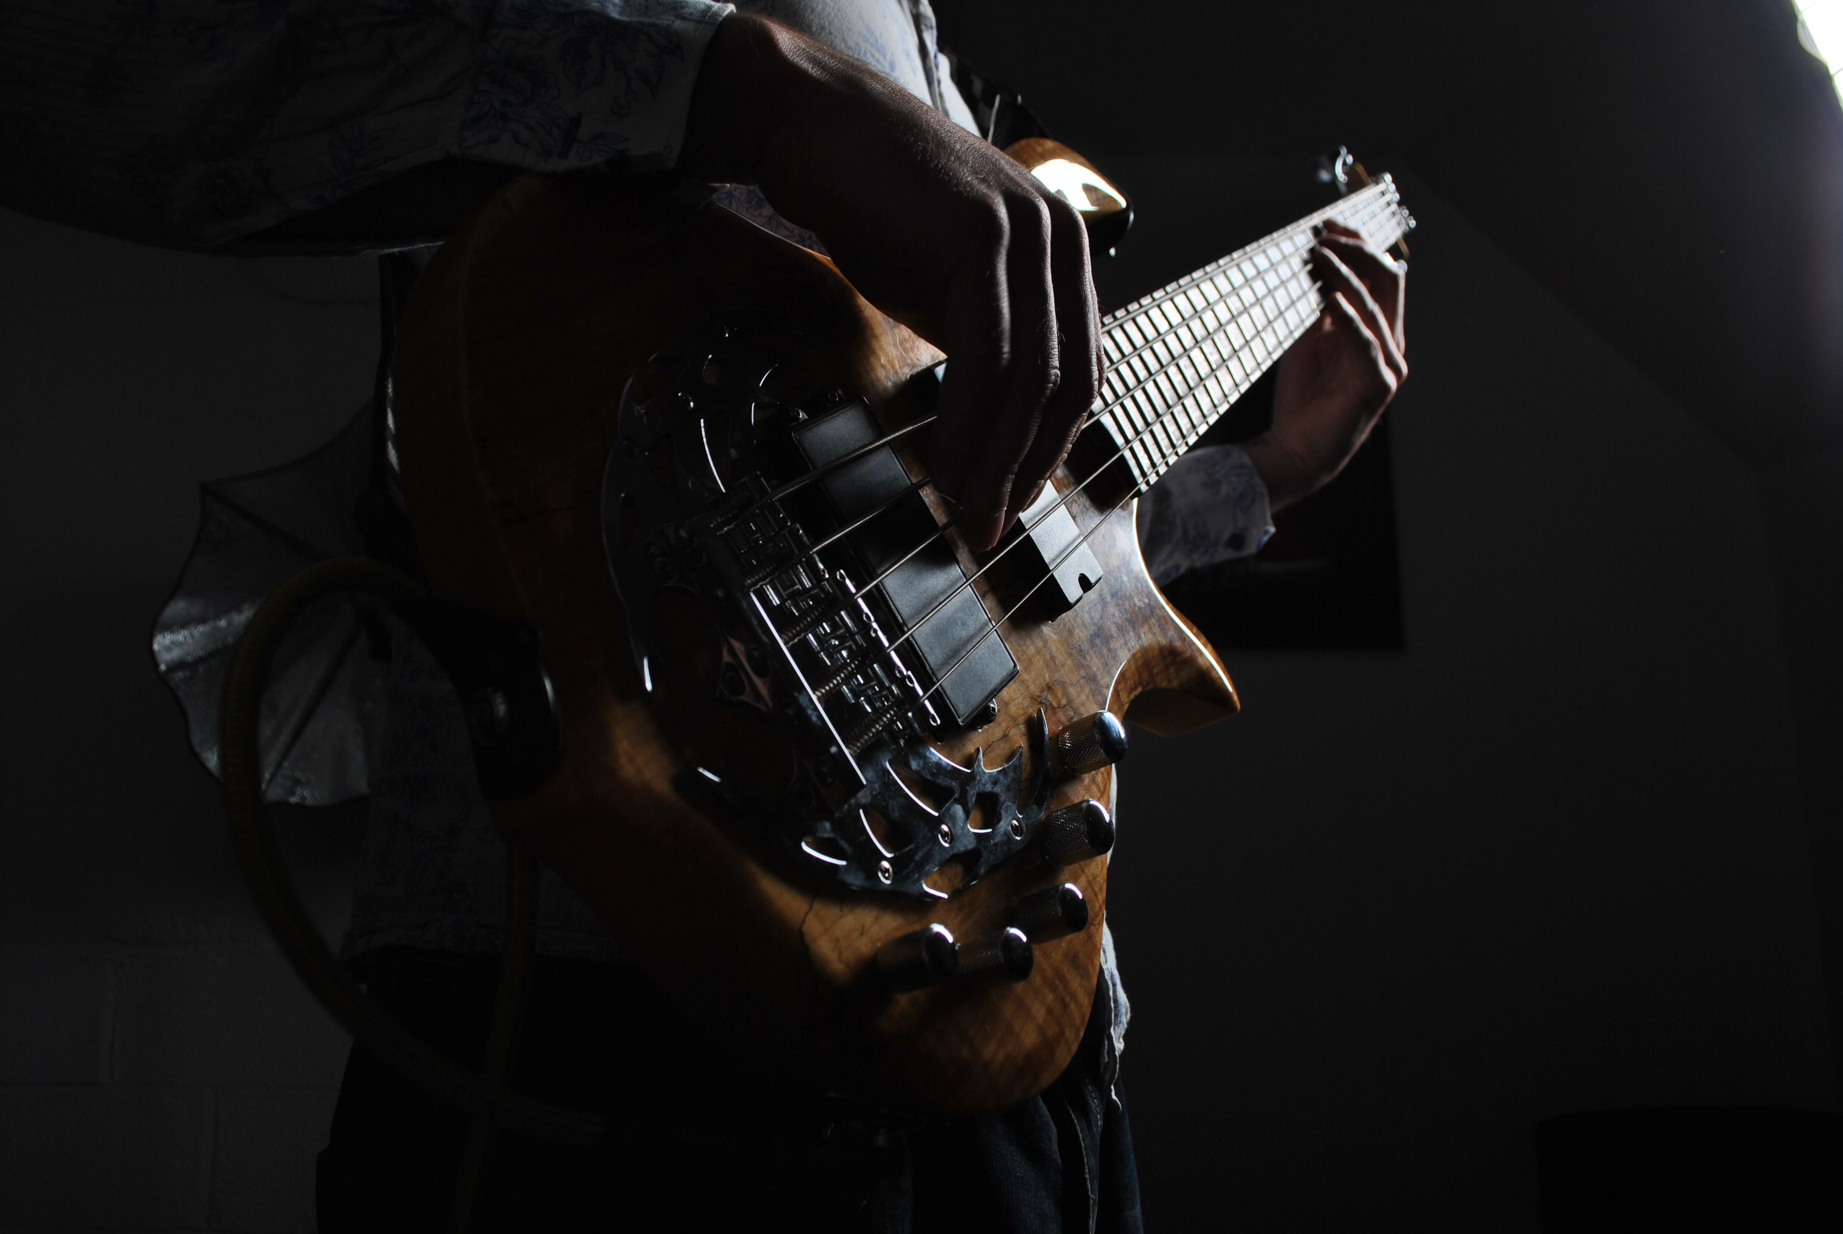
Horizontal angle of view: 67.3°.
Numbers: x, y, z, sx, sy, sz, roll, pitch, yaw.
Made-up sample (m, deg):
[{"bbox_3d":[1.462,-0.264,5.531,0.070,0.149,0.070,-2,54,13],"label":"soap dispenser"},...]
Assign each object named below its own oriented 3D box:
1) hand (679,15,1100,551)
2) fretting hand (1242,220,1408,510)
[{"bbox_3d":[-0.012,-0.106,0.440,0.165,0.112,0.100,29,-2,-9],"label":"hand"},{"bbox_3d":[0.256,-0.159,0.875,0.095,0.175,0.100,17,3,18],"label":"fretting hand"}]

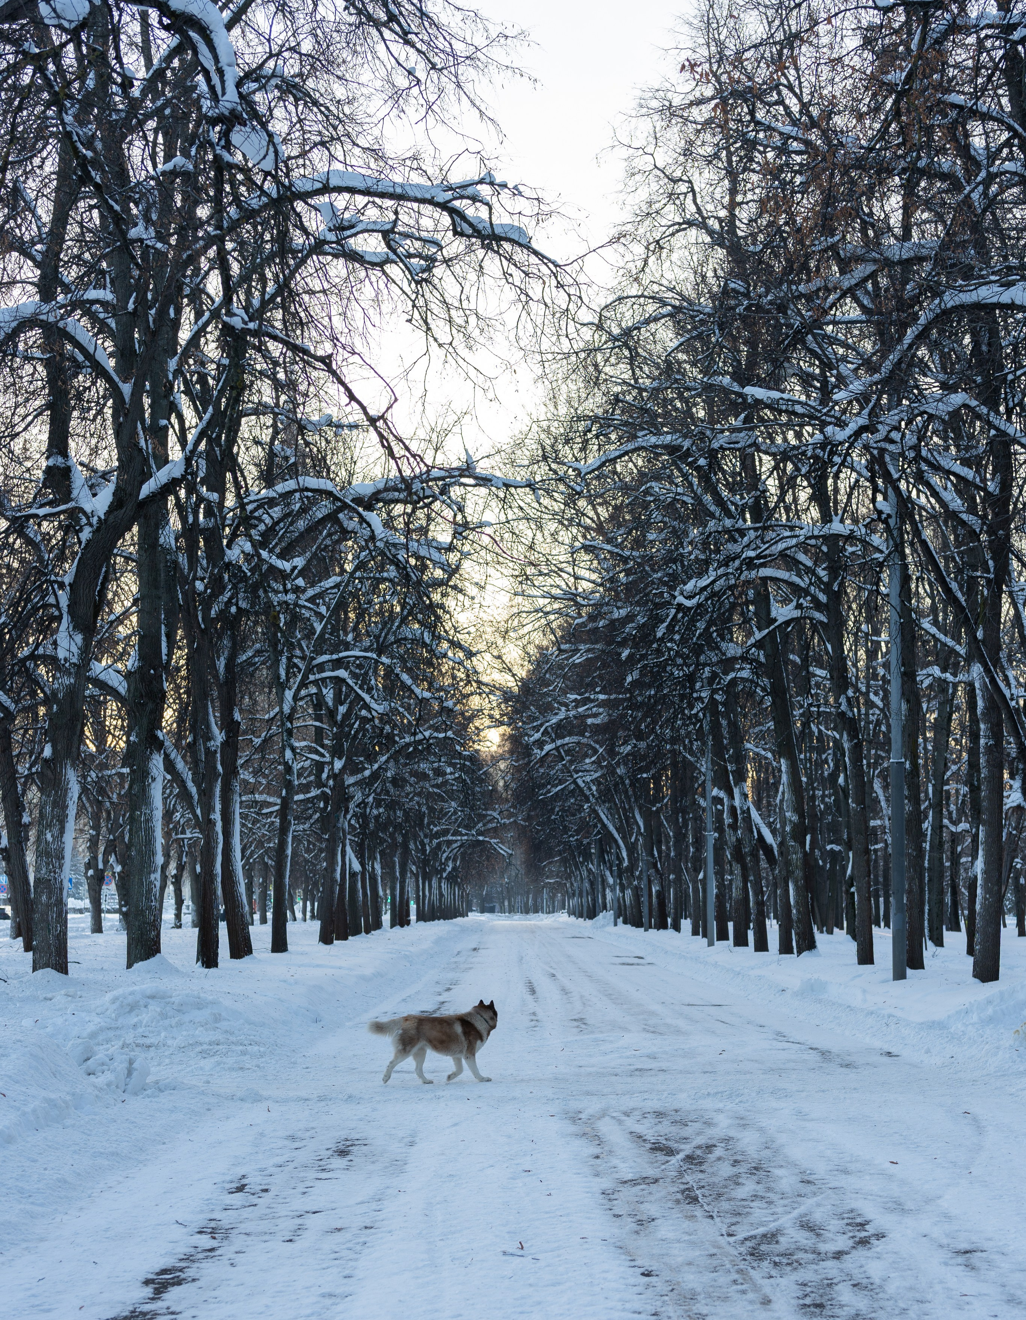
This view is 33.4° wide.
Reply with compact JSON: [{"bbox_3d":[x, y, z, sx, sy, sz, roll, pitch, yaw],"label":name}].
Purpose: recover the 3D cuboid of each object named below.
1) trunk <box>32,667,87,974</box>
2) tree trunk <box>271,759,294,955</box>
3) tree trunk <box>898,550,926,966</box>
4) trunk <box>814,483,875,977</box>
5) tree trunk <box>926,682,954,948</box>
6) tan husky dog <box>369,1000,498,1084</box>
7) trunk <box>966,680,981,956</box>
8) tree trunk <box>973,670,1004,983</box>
[{"bbox_3d":[-8.396,2.940,31.709,0.699,5.691,0.669,1,-8,0],"label":"trunk"},{"bbox_3d":[-6.331,5.484,47.375,0.506,5.216,0.476,1,-8,0],"label":"tree trunk"},{"bbox_3d":[8.404,2.071,36.129,0.425,8.756,0.400,1,-8,0],"label":"tree trunk"},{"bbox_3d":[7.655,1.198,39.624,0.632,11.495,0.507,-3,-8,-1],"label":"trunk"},{"bbox_3d":[13.151,4.715,52.585,0.576,8.146,0.526,3,-8,0],"label":"tree trunk"},{"bbox_3d":[-0.650,3.106,13.900,1.030,0.680,0.300,2,-8,-10],"label":"tan husky dog"},{"bbox_3d":[12.274,4.167,45.528,0.351,7.351,0.326,3,-8,0],"label":"trunk"},{"bbox_3d":[8.457,2.914,30.396,0.524,5.524,0.494,3,-8,0],"label":"tree trunk"}]

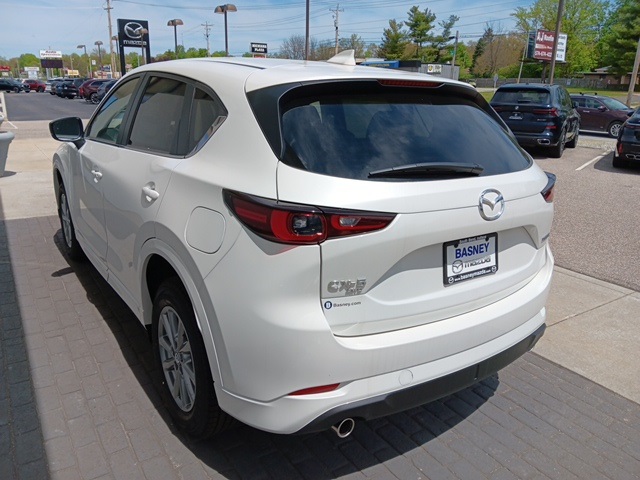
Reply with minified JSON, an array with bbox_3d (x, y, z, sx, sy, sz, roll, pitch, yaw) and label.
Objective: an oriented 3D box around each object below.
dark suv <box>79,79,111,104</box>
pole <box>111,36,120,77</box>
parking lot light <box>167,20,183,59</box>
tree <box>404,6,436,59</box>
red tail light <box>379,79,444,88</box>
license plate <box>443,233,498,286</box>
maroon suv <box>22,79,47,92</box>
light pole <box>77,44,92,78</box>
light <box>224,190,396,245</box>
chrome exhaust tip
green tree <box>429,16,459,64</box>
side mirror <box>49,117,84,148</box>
[{"bbox_3d":[-15.013,-10.791,34.953,4.900,1.720,1.950,-12,22,-36],"label":"dark suv"},{"bbox_3d":[-23.255,-20.065,55.685,1.150,6.600,0.500,-11,21,-34],"label":"pole"},{"bbox_3d":[-11.872,-14.834,40.151,1.200,6.600,0.500,-11,21,-34],"label":"parking lot light"},{"bbox_3d":[18.808,-36.412,93.201,6.300,16.101,6.300,1,18,0],"label":"tree"},{"bbox_3d":[0.370,-0.624,1.936,0.365,0.032,0.040,-11,21,-34],"label":"red tail light"},{"bbox_3d":[0.580,0.069,1.822,0.316,0.163,0.020,-11,11,-34],"label":"license plate"},{"bbox_3d":[-37.730,-20.288,63.117,4.550,1.660,1.850,-2,18,-10],"label":"maroon suv"},{"bbox_3d":[-39.623,-29.073,81.254,1.500,7.153,0.500,-10,21,-32],"label":"light pole"},{"bbox_3d":[-0.024,-0.082,1.515,0.455,0.145,0.330,-8,20,-28],"label":"light"},{"bbox_3d":[0.069,0.685,1.825,0.080,0.080,0.110,-11,21,-34],"label":"chrome exhaust tip"},{"bbox_3d":[23.832,-35.696,93.398,6.000,14.819,6.000,1,18,0],"label":"green tree"},{"bbox_3d":[-1.625,-0.690,3.084,0.215,0.200,0.160,-11,21,-34],"label":"side mirror"}]

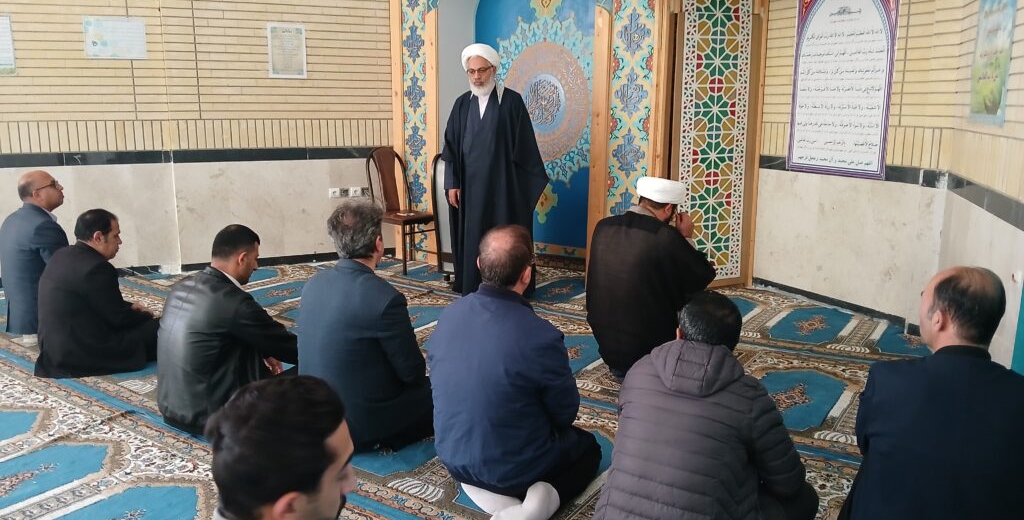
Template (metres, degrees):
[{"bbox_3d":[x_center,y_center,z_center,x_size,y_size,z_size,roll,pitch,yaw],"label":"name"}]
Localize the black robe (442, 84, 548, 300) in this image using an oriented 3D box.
[{"bbox_3d":[-0.133,-0.499,5.649,0.740,1.460,0.500,4,11,22],"label":"black robe"}]

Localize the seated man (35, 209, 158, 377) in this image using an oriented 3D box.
[{"bbox_3d":[-2.131,0.135,3.955,0.560,0.780,0.660,8,13,37],"label":"seated man"}]

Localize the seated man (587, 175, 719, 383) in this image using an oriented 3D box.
[{"bbox_3d":[0.730,0.060,3.970,0.620,0.950,0.700,7,12,35],"label":"seated man"}]

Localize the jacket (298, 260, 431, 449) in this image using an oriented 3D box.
[{"bbox_3d":[-0.552,0.324,3.043,0.530,0.700,0.560,7,12,35],"label":"jacket"}]

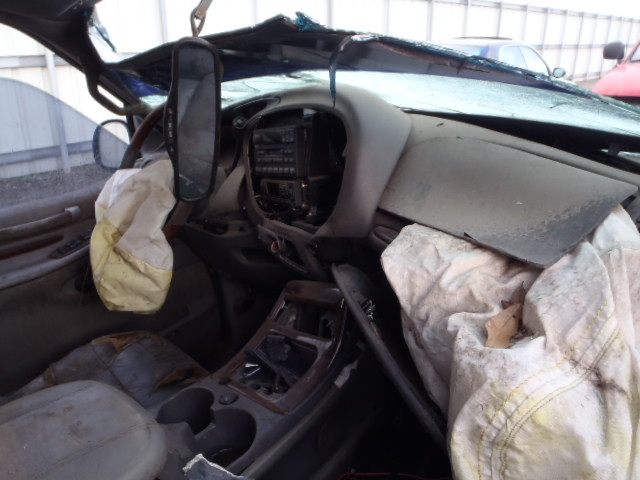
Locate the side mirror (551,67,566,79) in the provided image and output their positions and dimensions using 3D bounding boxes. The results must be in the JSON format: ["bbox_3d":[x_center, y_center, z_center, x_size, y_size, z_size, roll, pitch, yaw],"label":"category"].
[{"bbox_3d":[3.180,-2.225,6.900,0.190,0.140,0.110,13,22,36],"label":"side mirror"}]

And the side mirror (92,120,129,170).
[{"bbox_3d":[-0.770,-0.367,1.985,0.205,0.185,0.085,8,20,24],"label":"side mirror"}]

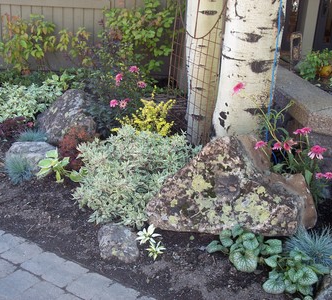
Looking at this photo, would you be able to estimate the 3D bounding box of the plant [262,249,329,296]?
[{"bbox_3d":[0.580,0.535,2.000,0.285,0.165,0.270,9,19,18],"label":"plant"}]

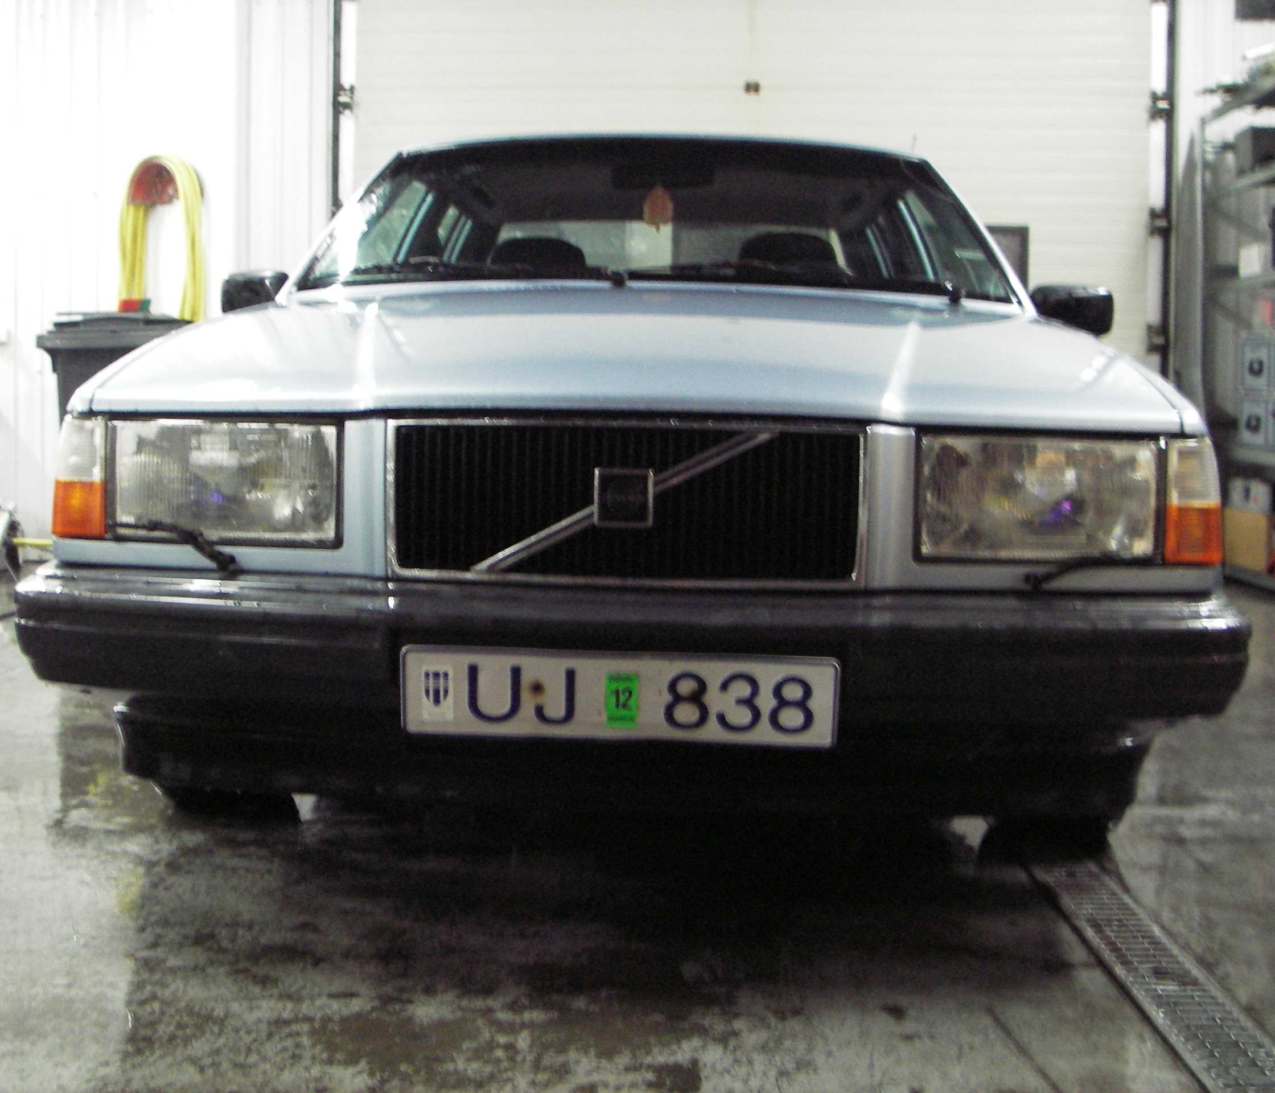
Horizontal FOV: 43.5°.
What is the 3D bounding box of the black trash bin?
[{"bbox_3d":[-1.919,-0.363,6.196,0.580,1.050,0.700,1,5,-1],"label":"black trash bin"}]

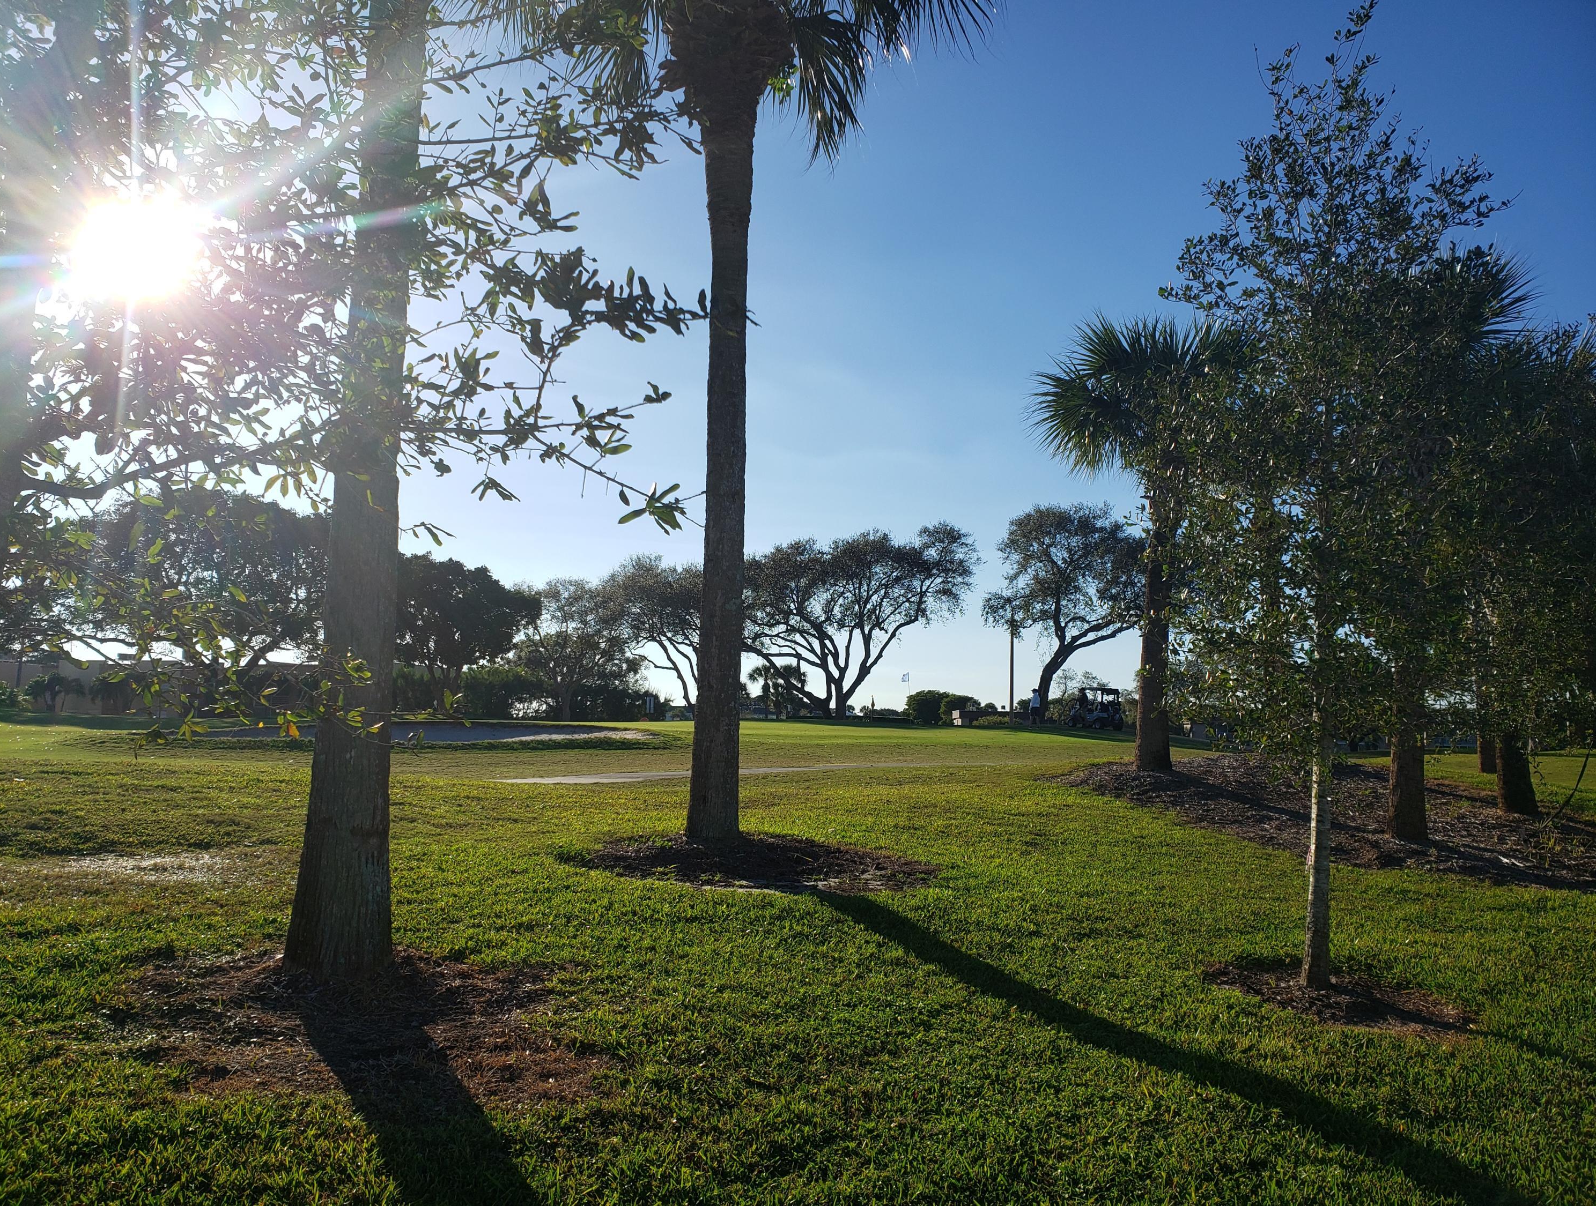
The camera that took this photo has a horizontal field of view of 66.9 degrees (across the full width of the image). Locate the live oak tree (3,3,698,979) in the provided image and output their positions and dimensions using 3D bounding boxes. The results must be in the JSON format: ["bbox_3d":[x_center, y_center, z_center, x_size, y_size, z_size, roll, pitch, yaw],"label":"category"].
[{"bbox_3d":[-2.373,-1.030,6.638,4.000,6.000,3.600,0,-5,0],"label":"live oak tree"}]

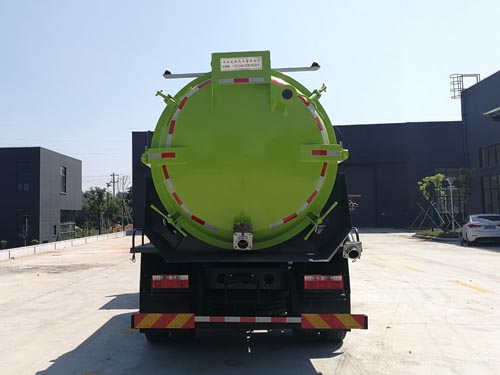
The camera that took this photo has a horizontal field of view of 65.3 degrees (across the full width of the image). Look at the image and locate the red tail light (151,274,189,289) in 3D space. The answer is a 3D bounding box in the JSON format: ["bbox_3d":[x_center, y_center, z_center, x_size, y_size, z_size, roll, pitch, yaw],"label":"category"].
[{"bbox_3d":[-0.809,0.953,3.984,0.375,0.135,0.080,-1,-4,3],"label":"red tail light"}]

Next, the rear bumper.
[{"bbox_3d":[-0.019,1.320,3.881,2.320,0.150,0.100,-1,-4,3],"label":"rear bumper"}]

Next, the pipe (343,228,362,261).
[{"bbox_3d":[1.056,0.590,4.100,0.190,0.310,0.360,-1,-4,3],"label":"pipe"}]

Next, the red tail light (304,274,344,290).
[{"bbox_3d":[0.734,0.937,3.894,0.375,0.135,0.080,-1,-4,3],"label":"red tail light"}]

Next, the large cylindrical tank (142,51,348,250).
[{"bbox_3d":[0.050,-0.233,6.194,2.130,2.080,4.200,-1,-4,3],"label":"large cylindrical tank"}]

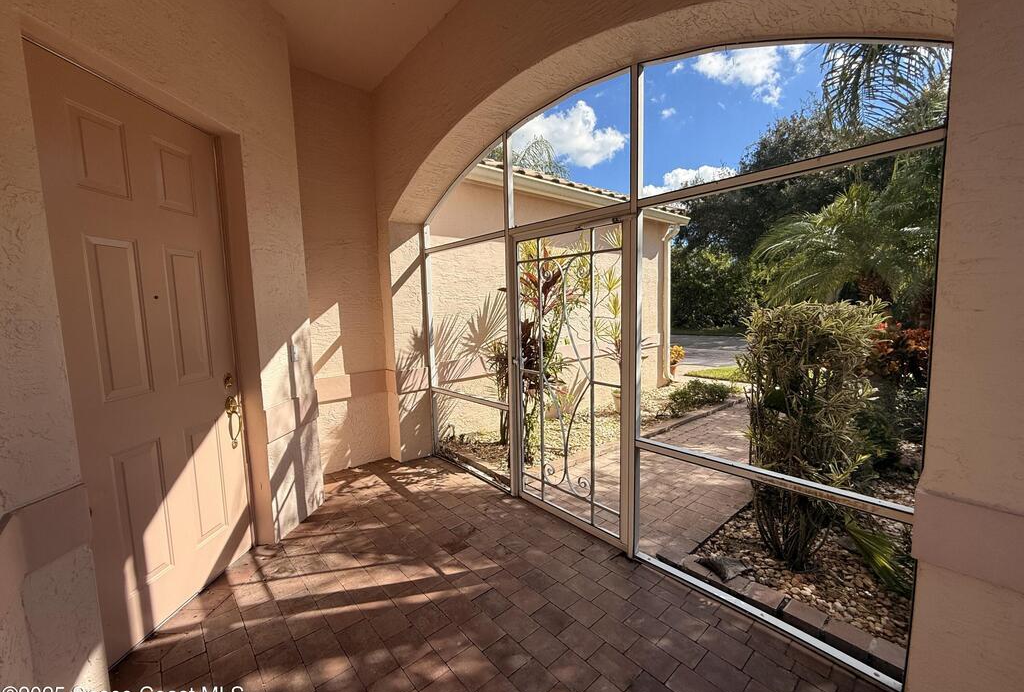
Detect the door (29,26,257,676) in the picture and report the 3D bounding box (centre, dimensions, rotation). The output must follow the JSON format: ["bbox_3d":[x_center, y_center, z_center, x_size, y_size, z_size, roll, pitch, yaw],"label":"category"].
[{"bbox_3d":[-1.701,0.087,2.003,0.050,2.435,0.915,-1,6,3],"label":"door"}]

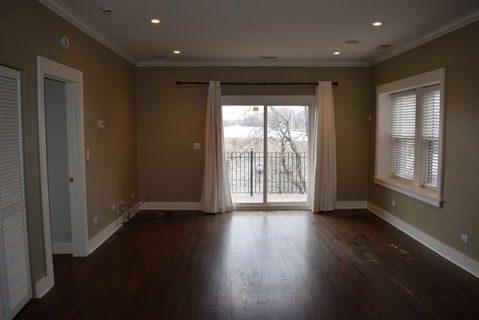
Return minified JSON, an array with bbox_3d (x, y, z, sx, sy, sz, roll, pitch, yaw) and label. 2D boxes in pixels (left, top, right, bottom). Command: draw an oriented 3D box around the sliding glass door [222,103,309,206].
[{"bbox_3d":[0.490,-0.059,6.825,1.760,1.940,0.090,0,5,-1],"label":"sliding glass door"}]

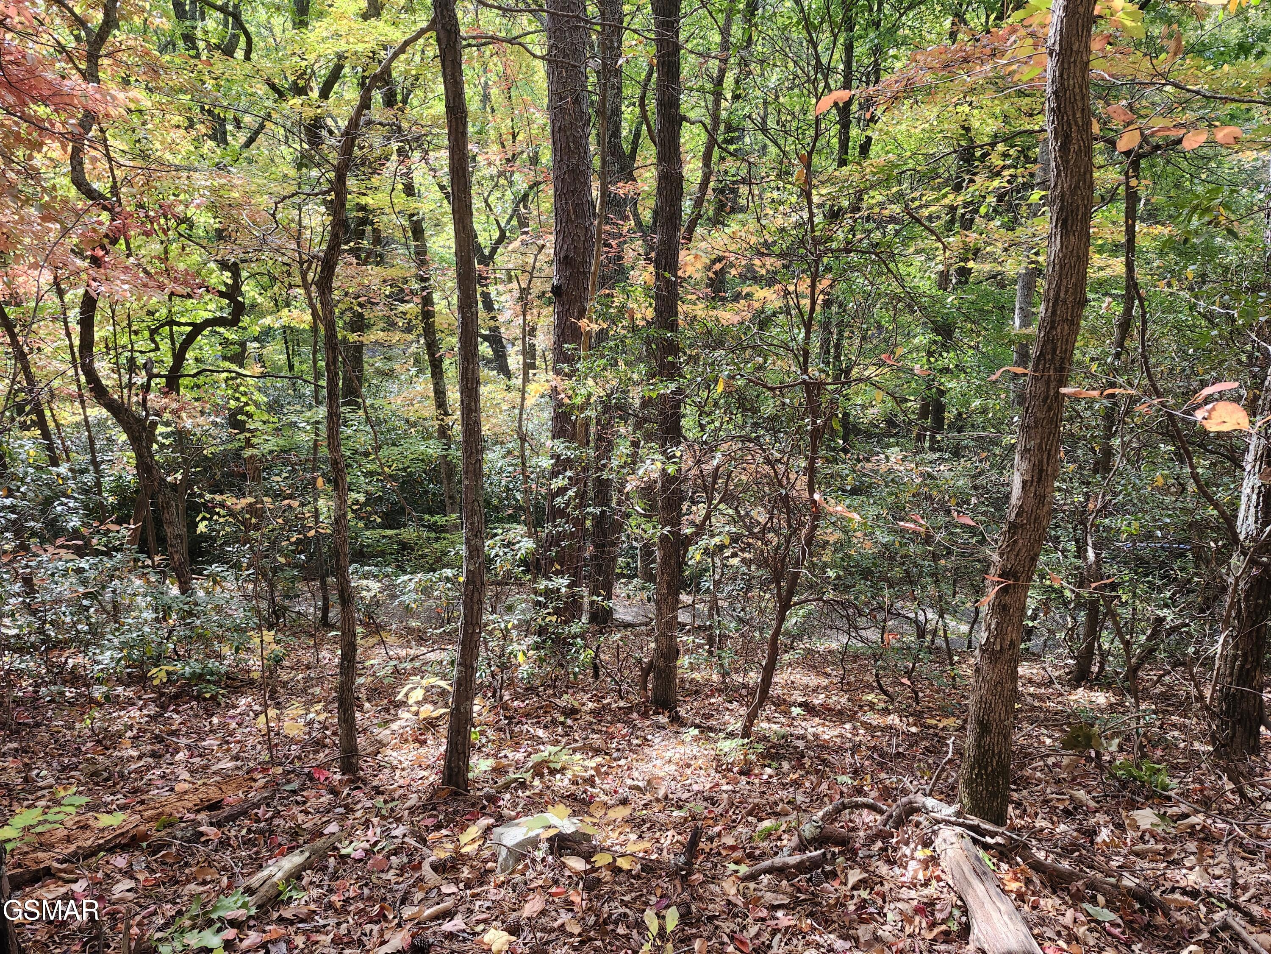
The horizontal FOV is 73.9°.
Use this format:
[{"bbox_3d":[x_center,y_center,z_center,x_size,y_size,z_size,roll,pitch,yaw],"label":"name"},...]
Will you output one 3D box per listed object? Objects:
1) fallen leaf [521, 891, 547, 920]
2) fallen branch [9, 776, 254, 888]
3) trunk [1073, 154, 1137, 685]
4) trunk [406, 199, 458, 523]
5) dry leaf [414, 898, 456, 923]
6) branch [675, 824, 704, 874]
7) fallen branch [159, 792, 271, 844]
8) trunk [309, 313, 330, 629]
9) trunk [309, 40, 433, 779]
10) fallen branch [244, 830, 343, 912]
[{"bbox_3d":[-0.345,1.447,2.859,0.075,0.050,0.110,0,-1,21],"label":"fallen leaf"},{"bbox_3d":[-2.046,1.430,3.508,0.280,0.090,0.903,0,-1,26],"label":"fallen branch"},{"bbox_3d":[3.297,-0.342,5.907,0.200,3.697,0.200,2,6,0],"label":"trunk"},{"bbox_3d":[-3.319,-1.925,13.728,0.260,5.236,0.260,-5,6,0],"label":"trunk"},{"bbox_3d":[-0.666,1.450,2.830,0.131,0.035,0.050,1,-1,-45],"label":"dry leaf"},{"bbox_3d":[0.212,1.385,3.161,0.065,0.169,0.060,15,6,0],"label":"branch"},{"bbox_3d":[-1.777,1.447,3.603,0.070,0.060,0.474,0,-1,28],"label":"fallen branch"},{"bbox_3d":[-3.052,-0.032,8.140,0.110,3.058,0.110,0,6,0],"label":"trunk"},{"bbox_3d":[-1.253,-0.270,3.968,0.580,3.481,0.300,0,6,0],"label":"trunk"},{"bbox_3d":[-1.249,1.433,3.122,0.095,0.075,0.474,0,-1,14],"label":"fallen branch"}]

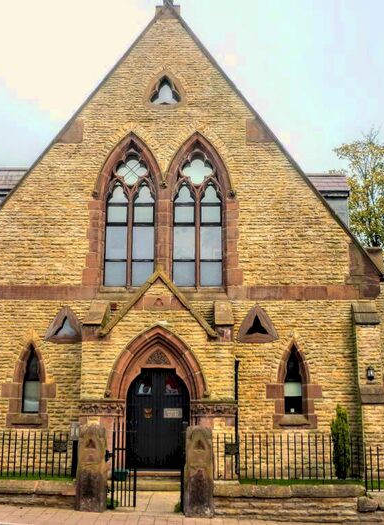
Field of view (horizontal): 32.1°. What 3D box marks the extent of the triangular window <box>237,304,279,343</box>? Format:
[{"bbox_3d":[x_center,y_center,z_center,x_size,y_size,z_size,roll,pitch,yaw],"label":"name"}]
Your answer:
[{"bbox_3d":[1.750,1.619,17.636,1.052,1.003,0.250,0,-12,0],"label":"triangular window"}]

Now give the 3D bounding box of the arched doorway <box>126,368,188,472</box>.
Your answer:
[{"bbox_3d":[-0.785,3.556,15.192,1.411,2.261,0.120,0,-12,0],"label":"arched doorway"}]

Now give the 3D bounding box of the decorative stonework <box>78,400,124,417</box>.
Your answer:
[{"bbox_3d":[-2.111,3.477,15.918,1.098,0.368,0.400,0,-11,1],"label":"decorative stonework"}]

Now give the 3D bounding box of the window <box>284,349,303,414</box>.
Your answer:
[{"bbox_3d":[2.610,3.071,17.407,0.518,1.738,0.170,0,-11,1],"label":"window"}]

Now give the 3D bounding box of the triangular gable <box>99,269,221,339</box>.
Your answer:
[{"bbox_3d":[-0.765,0.960,15.395,2.742,1.615,0.450,0,-12,0],"label":"triangular gable"}]

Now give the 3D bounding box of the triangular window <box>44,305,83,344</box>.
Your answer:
[{"bbox_3d":[-3.471,1.686,18.423,1.166,1.047,0.200,0,-11,1],"label":"triangular window"}]

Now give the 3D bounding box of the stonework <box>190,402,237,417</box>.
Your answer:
[{"bbox_3d":[0.526,3.479,15.872,1.092,0.344,0.400,0,-11,1],"label":"stonework"}]

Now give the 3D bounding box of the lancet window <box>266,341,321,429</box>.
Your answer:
[{"bbox_3d":[2.812,3.364,18.477,1.489,2.387,0.250,0,-10,0],"label":"lancet window"}]

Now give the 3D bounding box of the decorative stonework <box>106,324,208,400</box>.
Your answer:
[{"bbox_3d":[-0.779,2.279,15.212,2.302,1.700,0.400,0,-12,0],"label":"decorative stonework"}]

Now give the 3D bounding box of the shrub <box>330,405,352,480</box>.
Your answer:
[{"bbox_3d":[3.574,4.287,15.954,0.526,1.745,0.520,0,-12,0],"label":"shrub"}]

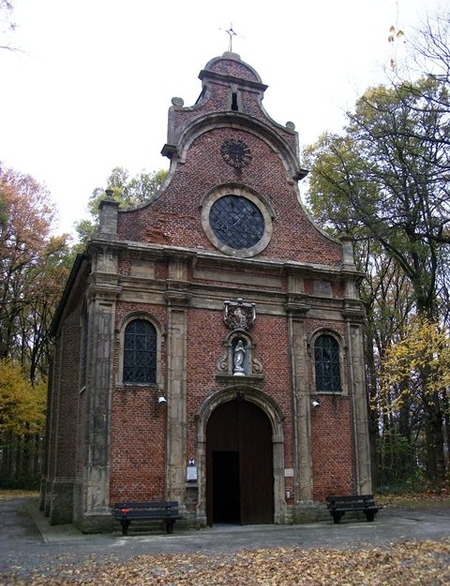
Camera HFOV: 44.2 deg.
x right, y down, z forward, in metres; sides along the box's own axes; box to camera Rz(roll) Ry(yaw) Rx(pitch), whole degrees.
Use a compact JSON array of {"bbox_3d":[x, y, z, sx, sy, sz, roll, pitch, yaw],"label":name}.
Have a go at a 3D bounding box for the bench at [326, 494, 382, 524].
[{"bbox_3d":[3.542,5.981,15.332,1.622,0.669,0.520,6,-17,-20],"label":"bench"}]

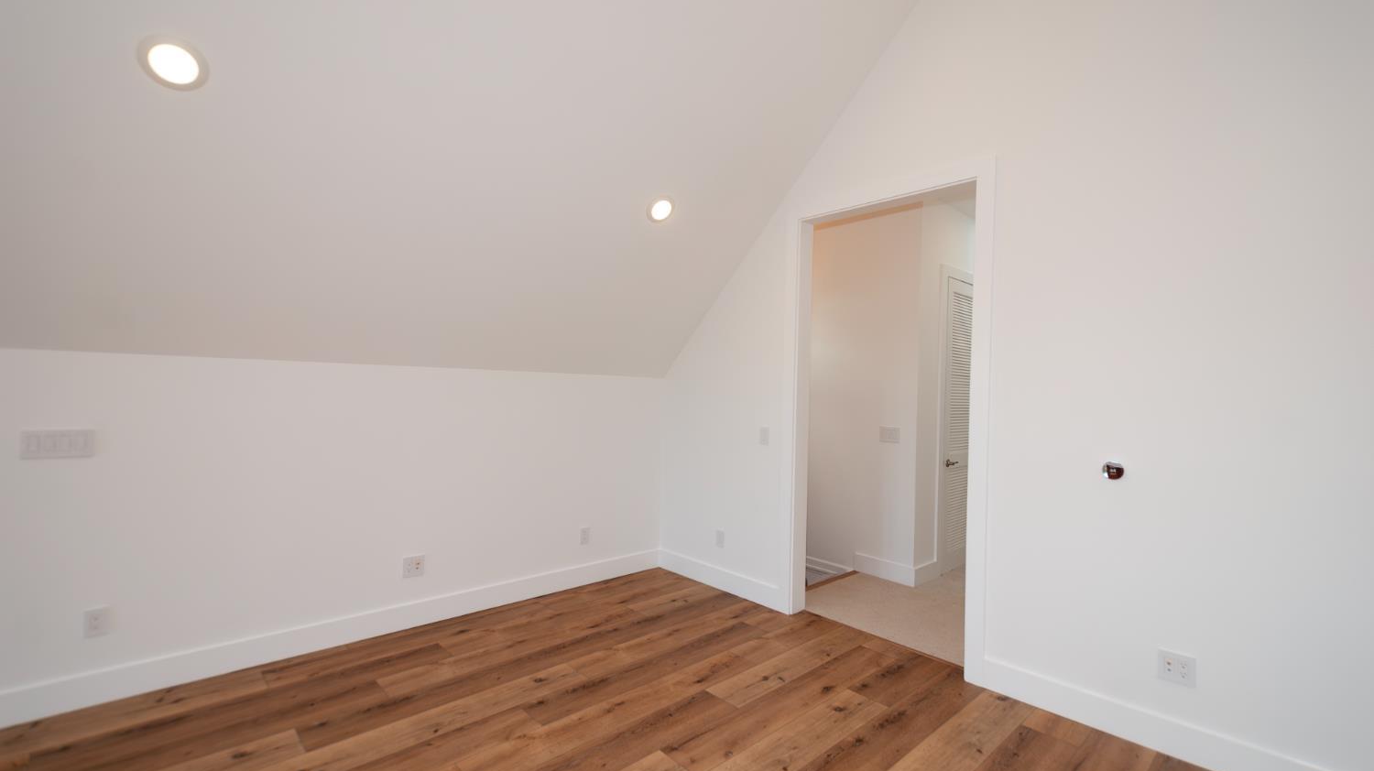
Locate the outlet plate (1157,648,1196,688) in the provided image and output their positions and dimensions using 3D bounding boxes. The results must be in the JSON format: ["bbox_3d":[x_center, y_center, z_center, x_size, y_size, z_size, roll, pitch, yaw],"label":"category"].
[{"bbox_3d":[1.958,1.133,2.290,0.010,0.116,0.116,2,-1,-43],"label":"outlet plate"}]

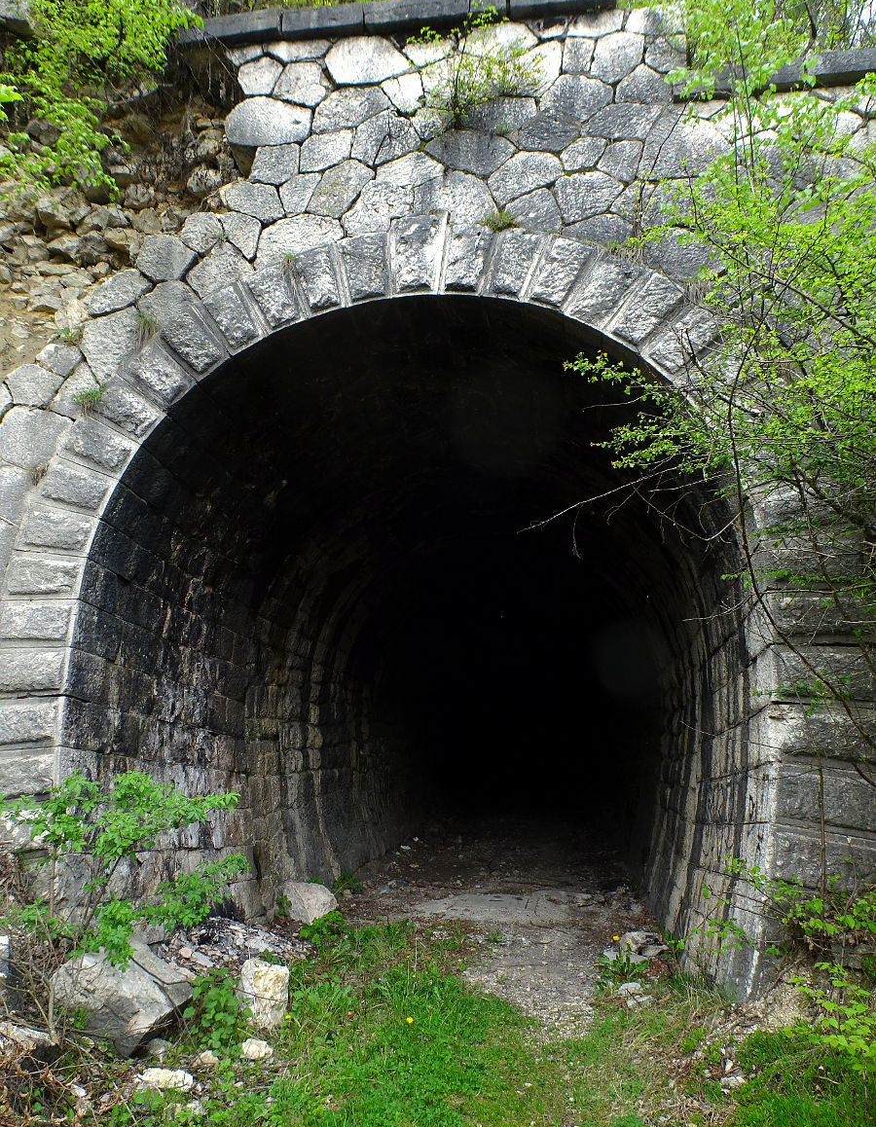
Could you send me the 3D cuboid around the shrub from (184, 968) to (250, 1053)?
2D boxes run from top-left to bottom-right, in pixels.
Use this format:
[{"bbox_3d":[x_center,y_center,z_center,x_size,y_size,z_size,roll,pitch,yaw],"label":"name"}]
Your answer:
[{"bbox_3d":[-1.260,2.569,4.639,0.340,0.410,0.320,0,-18,0],"label":"shrub"}]

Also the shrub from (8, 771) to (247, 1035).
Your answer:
[{"bbox_3d":[-1.880,2.018,4.920,1.320,1.420,1.050,0,-18,0],"label":"shrub"}]

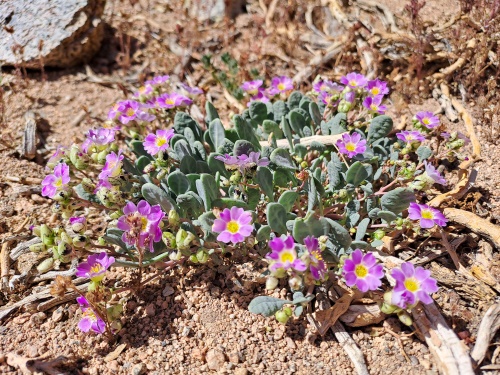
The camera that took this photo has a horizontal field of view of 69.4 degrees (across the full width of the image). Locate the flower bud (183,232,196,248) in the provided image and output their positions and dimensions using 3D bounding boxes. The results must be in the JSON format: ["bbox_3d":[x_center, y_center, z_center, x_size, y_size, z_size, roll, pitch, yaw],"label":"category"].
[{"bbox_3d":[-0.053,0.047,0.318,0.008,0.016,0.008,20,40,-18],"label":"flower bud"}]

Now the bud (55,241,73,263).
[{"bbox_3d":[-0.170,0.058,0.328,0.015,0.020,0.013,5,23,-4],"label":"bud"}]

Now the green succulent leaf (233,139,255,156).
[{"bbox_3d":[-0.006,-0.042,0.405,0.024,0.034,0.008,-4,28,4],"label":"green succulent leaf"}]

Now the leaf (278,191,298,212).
[{"bbox_3d":[0.038,0.016,0.369,0.018,0.031,0.005,16,29,-7],"label":"leaf"}]

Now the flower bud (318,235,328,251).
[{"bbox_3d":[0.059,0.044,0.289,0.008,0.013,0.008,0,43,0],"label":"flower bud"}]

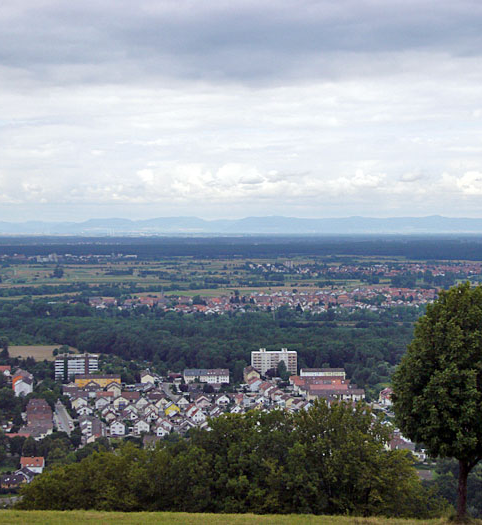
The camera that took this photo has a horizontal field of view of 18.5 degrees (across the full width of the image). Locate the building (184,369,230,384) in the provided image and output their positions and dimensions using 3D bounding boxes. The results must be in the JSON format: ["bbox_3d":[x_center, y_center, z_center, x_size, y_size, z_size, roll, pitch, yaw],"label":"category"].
[{"bbox_3d":[-32.186,107.629,1392.279,42.000,13.600,12.000,0,1,-3],"label":"building"}]

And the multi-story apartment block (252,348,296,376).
[{"bbox_3d":[32.998,98.883,1456.573,44.800,27.300,13.000,0,1,0],"label":"multi-story apartment block"}]

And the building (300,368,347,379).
[{"bbox_3d":[79.281,108.060,1424.301,42.500,11.300,12.000,0,1,-3],"label":"building"}]

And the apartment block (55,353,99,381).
[{"bbox_3d":[-156.479,100.671,1409.604,41.000,26.500,13.000,0,1,-4],"label":"apartment block"}]

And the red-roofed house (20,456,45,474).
[{"bbox_3d":[-113.937,110.523,808.156,12.300,9.200,10.000,0,1,0],"label":"red-roofed house"}]

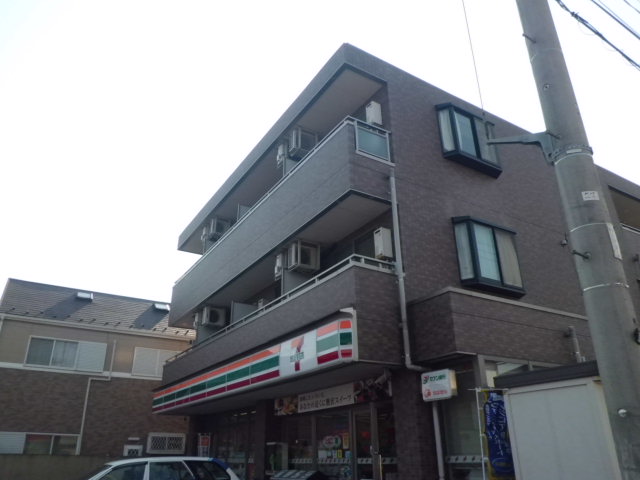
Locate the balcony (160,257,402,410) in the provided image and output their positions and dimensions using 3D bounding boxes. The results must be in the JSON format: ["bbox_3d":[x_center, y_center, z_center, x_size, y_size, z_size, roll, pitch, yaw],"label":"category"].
[{"bbox_3d":[-1.926,3.066,12.056,1.109,1.752,10.974,13,-28,-30],"label":"balcony"}]

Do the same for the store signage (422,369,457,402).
[{"bbox_3d":[1.868,2.278,7.518,0.130,0.431,0.602,13,-28,-30],"label":"store signage"}]

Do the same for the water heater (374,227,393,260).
[{"bbox_3d":[1.173,0.078,8.902,0.224,0.566,0.236,13,-28,-30],"label":"water heater"}]

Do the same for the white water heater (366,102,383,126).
[{"bbox_3d":[1.133,-2.584,10.052,0.224,0.560,0.236,13,-28,-30],"label":"white water heater"}]

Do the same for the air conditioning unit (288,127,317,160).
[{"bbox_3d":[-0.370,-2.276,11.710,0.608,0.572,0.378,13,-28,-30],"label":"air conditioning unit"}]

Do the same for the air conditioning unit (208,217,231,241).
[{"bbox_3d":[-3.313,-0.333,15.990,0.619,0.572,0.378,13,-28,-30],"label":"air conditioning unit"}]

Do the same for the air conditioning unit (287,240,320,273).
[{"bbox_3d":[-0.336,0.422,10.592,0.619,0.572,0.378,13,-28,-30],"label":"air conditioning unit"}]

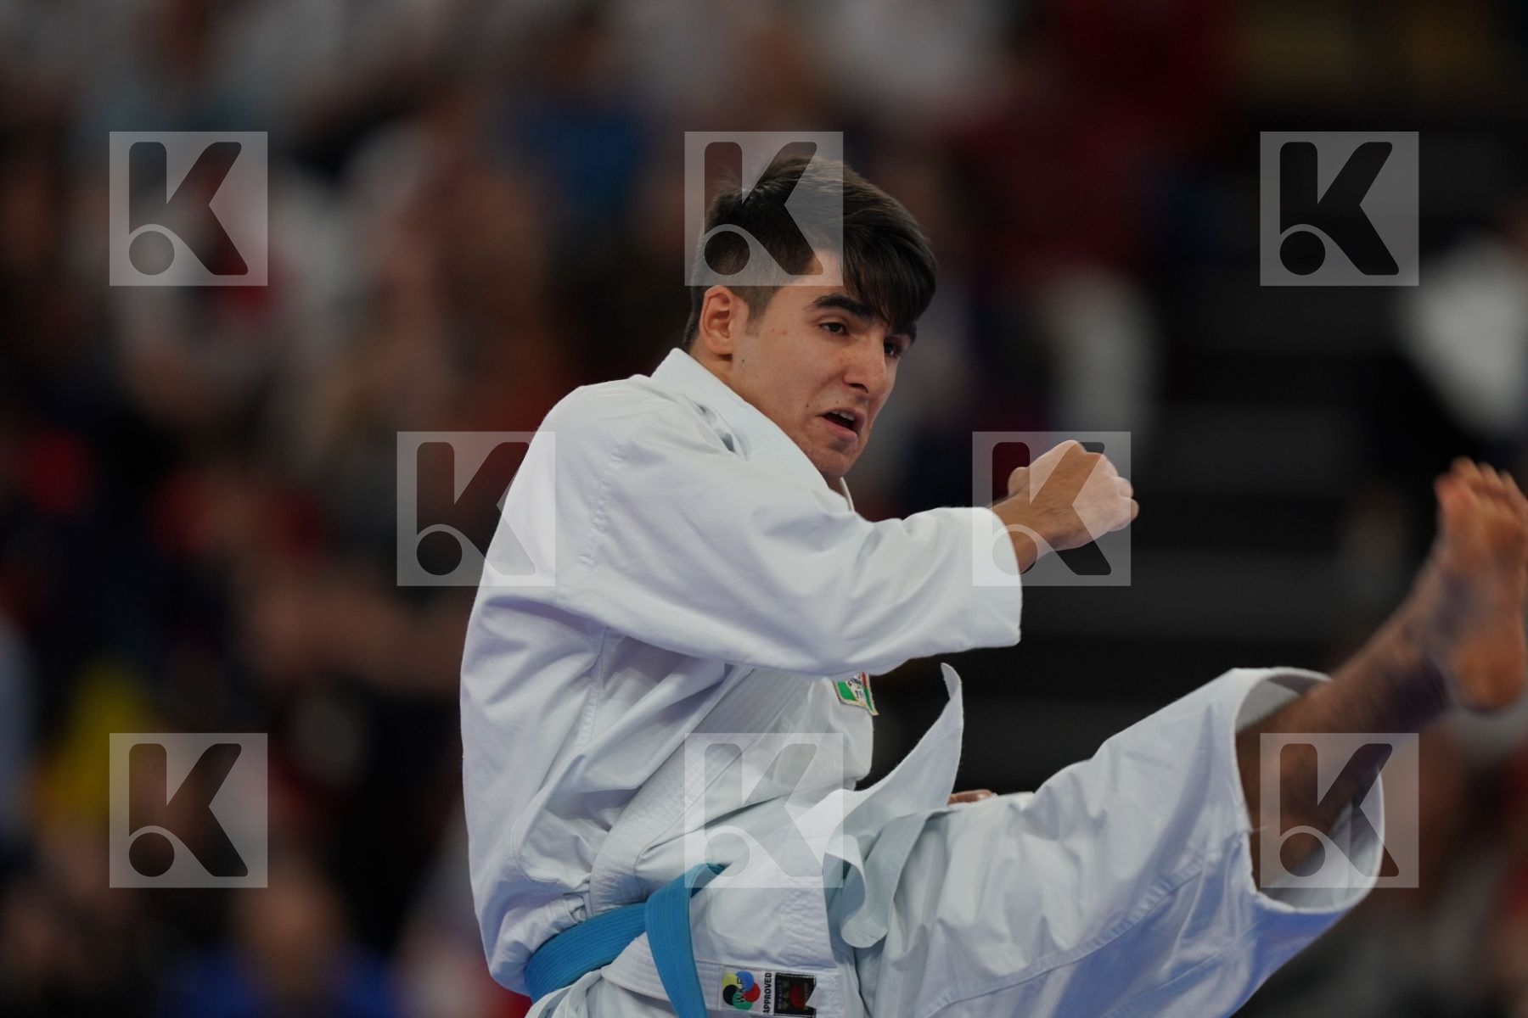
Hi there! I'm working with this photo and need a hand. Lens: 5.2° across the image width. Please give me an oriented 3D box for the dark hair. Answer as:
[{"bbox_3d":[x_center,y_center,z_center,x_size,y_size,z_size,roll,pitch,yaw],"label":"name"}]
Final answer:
[{"bbox_3d":[0.039,-0.197,14.100,0.175,0.187,0.215,18,0,-42],"label":"dark hair"}]

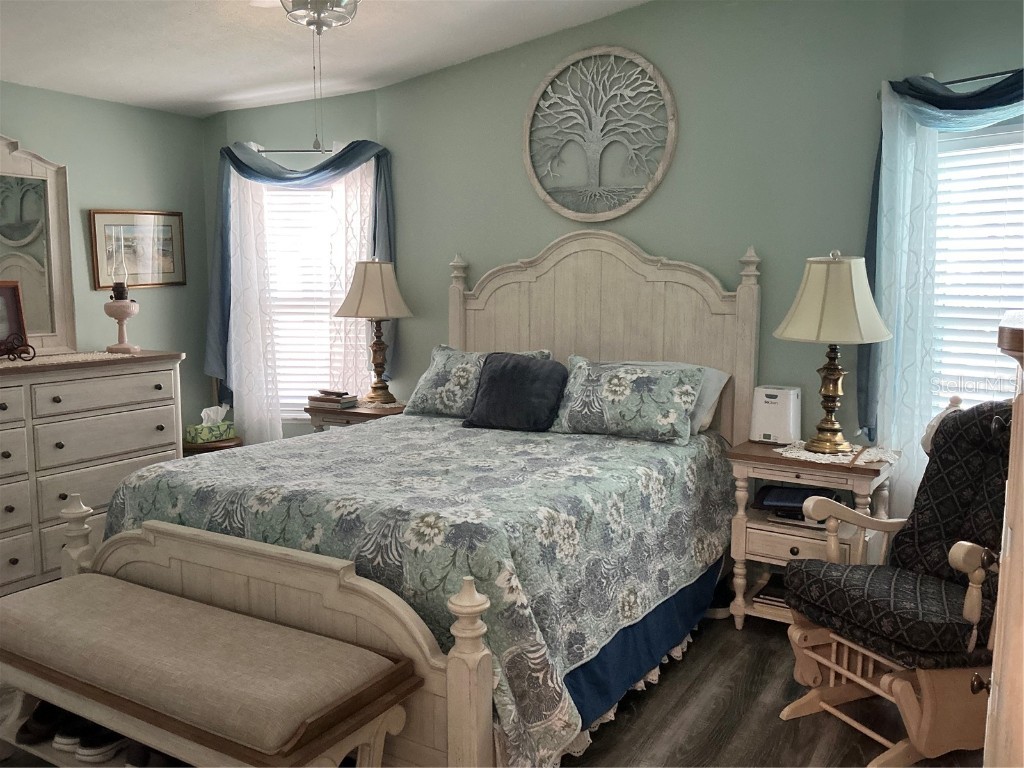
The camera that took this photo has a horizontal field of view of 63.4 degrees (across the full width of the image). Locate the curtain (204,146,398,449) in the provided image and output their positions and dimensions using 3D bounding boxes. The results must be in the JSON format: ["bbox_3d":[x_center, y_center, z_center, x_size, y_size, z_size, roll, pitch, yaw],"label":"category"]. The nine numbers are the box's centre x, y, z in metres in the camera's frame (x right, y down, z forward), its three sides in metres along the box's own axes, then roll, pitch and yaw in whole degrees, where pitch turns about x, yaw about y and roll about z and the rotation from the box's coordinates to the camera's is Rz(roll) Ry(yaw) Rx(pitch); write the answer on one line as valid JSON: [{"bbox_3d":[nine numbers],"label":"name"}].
[{"bbox_3d":[-1.279,-0.377,5.090,1.135,2.180,0.180,0,7,3],"label":"curtain"}]

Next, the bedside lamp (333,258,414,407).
[{"bbox_3d":[-0.797,-0.300,4.827,0.450,0.854,0.450,0,7,0],"label":"bedside lamp"}]

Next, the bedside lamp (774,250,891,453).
[{"bbox_3d":[1.365,-0.135,3.477,0.485,0.841,0.485,4,8,34],"label":"bedside lamp"}]

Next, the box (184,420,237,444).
[{"bbox_3d":[-1.755,0.287,4.845,0.120,0.092,0.240,5,8,36],"label":"box"}]

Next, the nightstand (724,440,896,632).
[{"bbox_3d":[1.272,0.664,3.518,0.610,0.757,0.440,5,8,34],"label":"nightstand"}]

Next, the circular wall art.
[{"bbox_3d":[0.421,-1.252,4.179,0.865,0.865,0.035,4,8,32],"label":"circular wall art"}]

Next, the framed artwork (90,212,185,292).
[{"bbox_3d":[-2.087,-0.756,4.661,0.030,0.430,0.580,4,8,32],"label":"framed artwork"}]

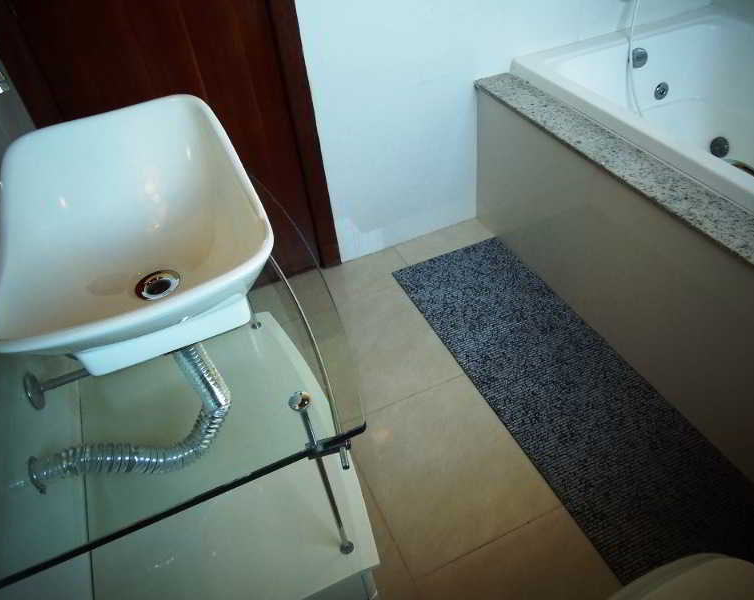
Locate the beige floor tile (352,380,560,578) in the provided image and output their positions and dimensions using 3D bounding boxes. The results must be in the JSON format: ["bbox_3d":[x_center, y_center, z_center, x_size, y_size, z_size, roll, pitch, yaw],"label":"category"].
[{"bbox_3d":[0.200,0.408,1.431,0.455,0.010,0.452,-20,43,-13],"label":"beige floor tile"}]

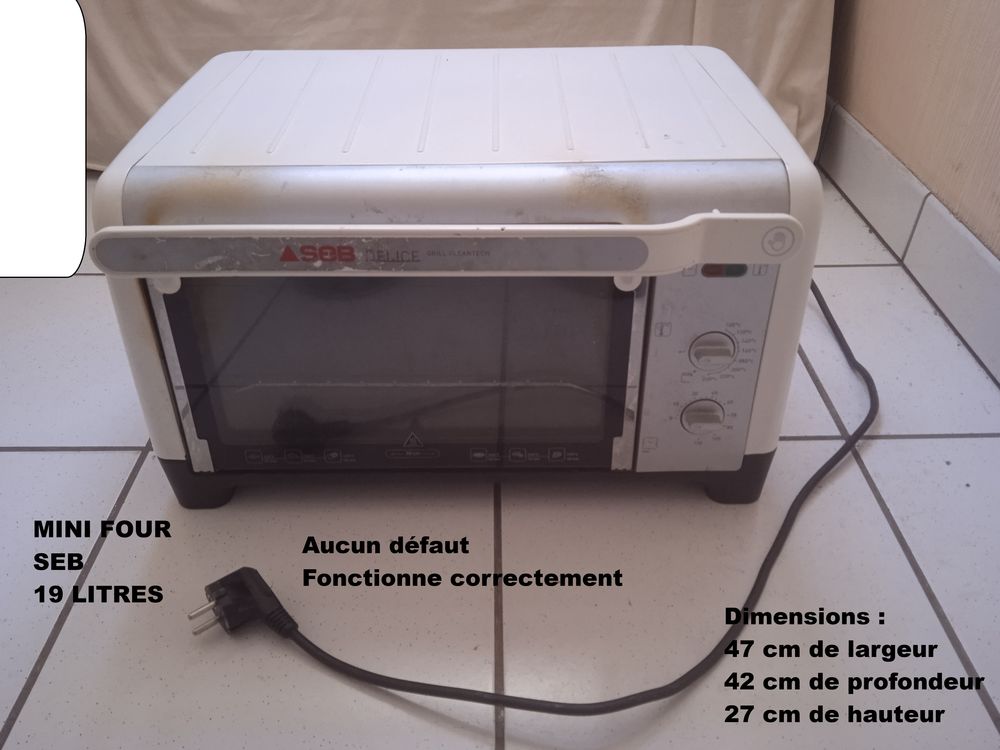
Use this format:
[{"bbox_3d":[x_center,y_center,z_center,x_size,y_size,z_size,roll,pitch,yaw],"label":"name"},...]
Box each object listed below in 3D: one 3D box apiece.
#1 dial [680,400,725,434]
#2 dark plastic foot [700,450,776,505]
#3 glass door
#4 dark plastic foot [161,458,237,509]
[{"bbox_3d":[0.148,0.034,0.588,0.032,0.032,0.015,-1,31,0],"label":"dial"},{"bbox_3d":[0.183,0.067,0.649,0.056,0.053,0.053,-1,37,0],"label":"dark plastic foot"},{"bbox_3d":[-0.066,-0.011,0.575,0.329,0.187,0.015,-1,31,0],"label":"glass door"},{"bbox_3d":[-0.230,0.071,0.650,0.058,0.053,0.053,-1,37,0],"label":"dark plastic foot"}]

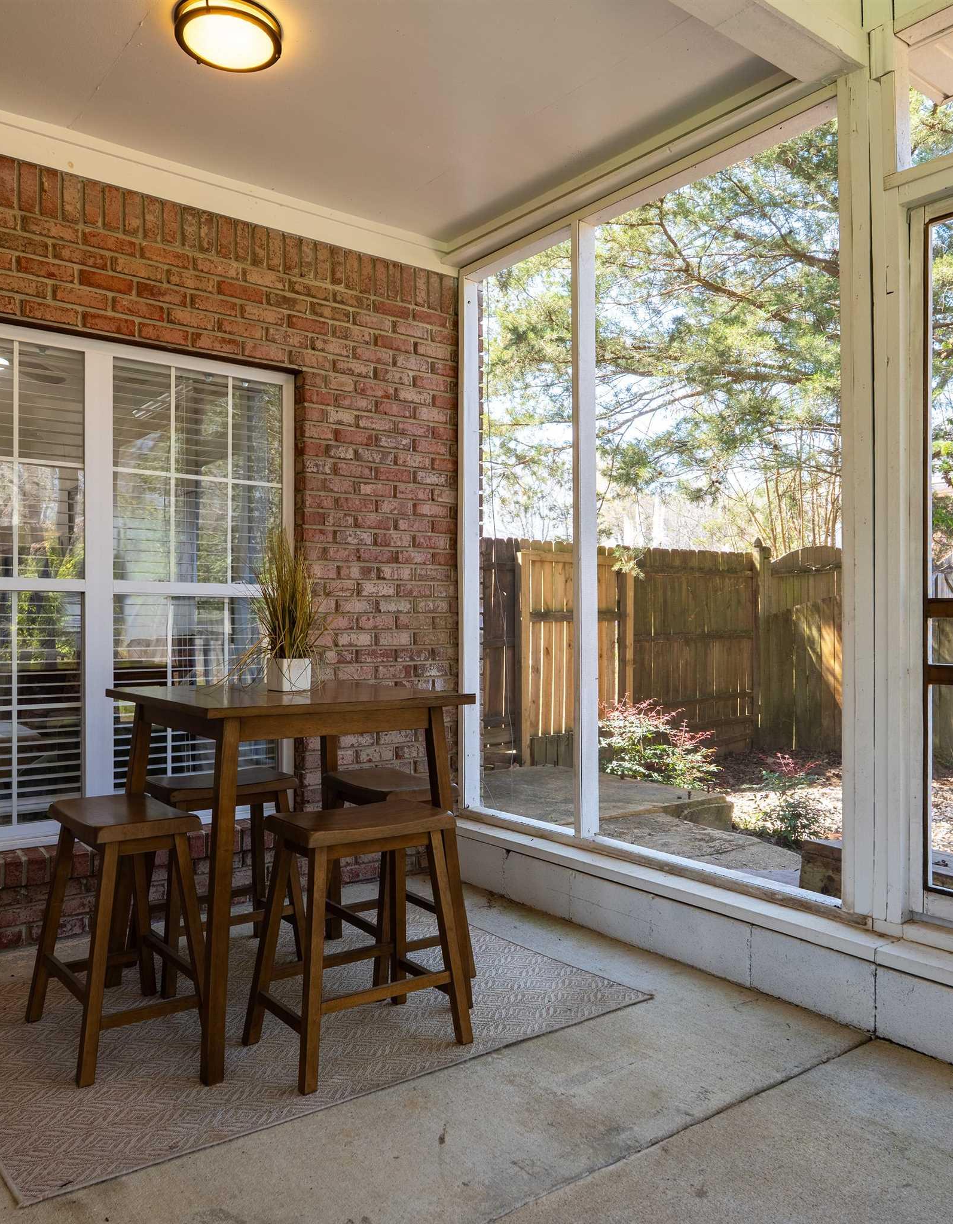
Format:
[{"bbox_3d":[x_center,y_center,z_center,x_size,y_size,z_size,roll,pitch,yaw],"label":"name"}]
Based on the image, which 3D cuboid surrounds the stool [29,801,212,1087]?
[{"bbox_3d":[-0.973,0.845,2.648,0.355,0.612,0.485,0,0,-37],"label":"stool"}]

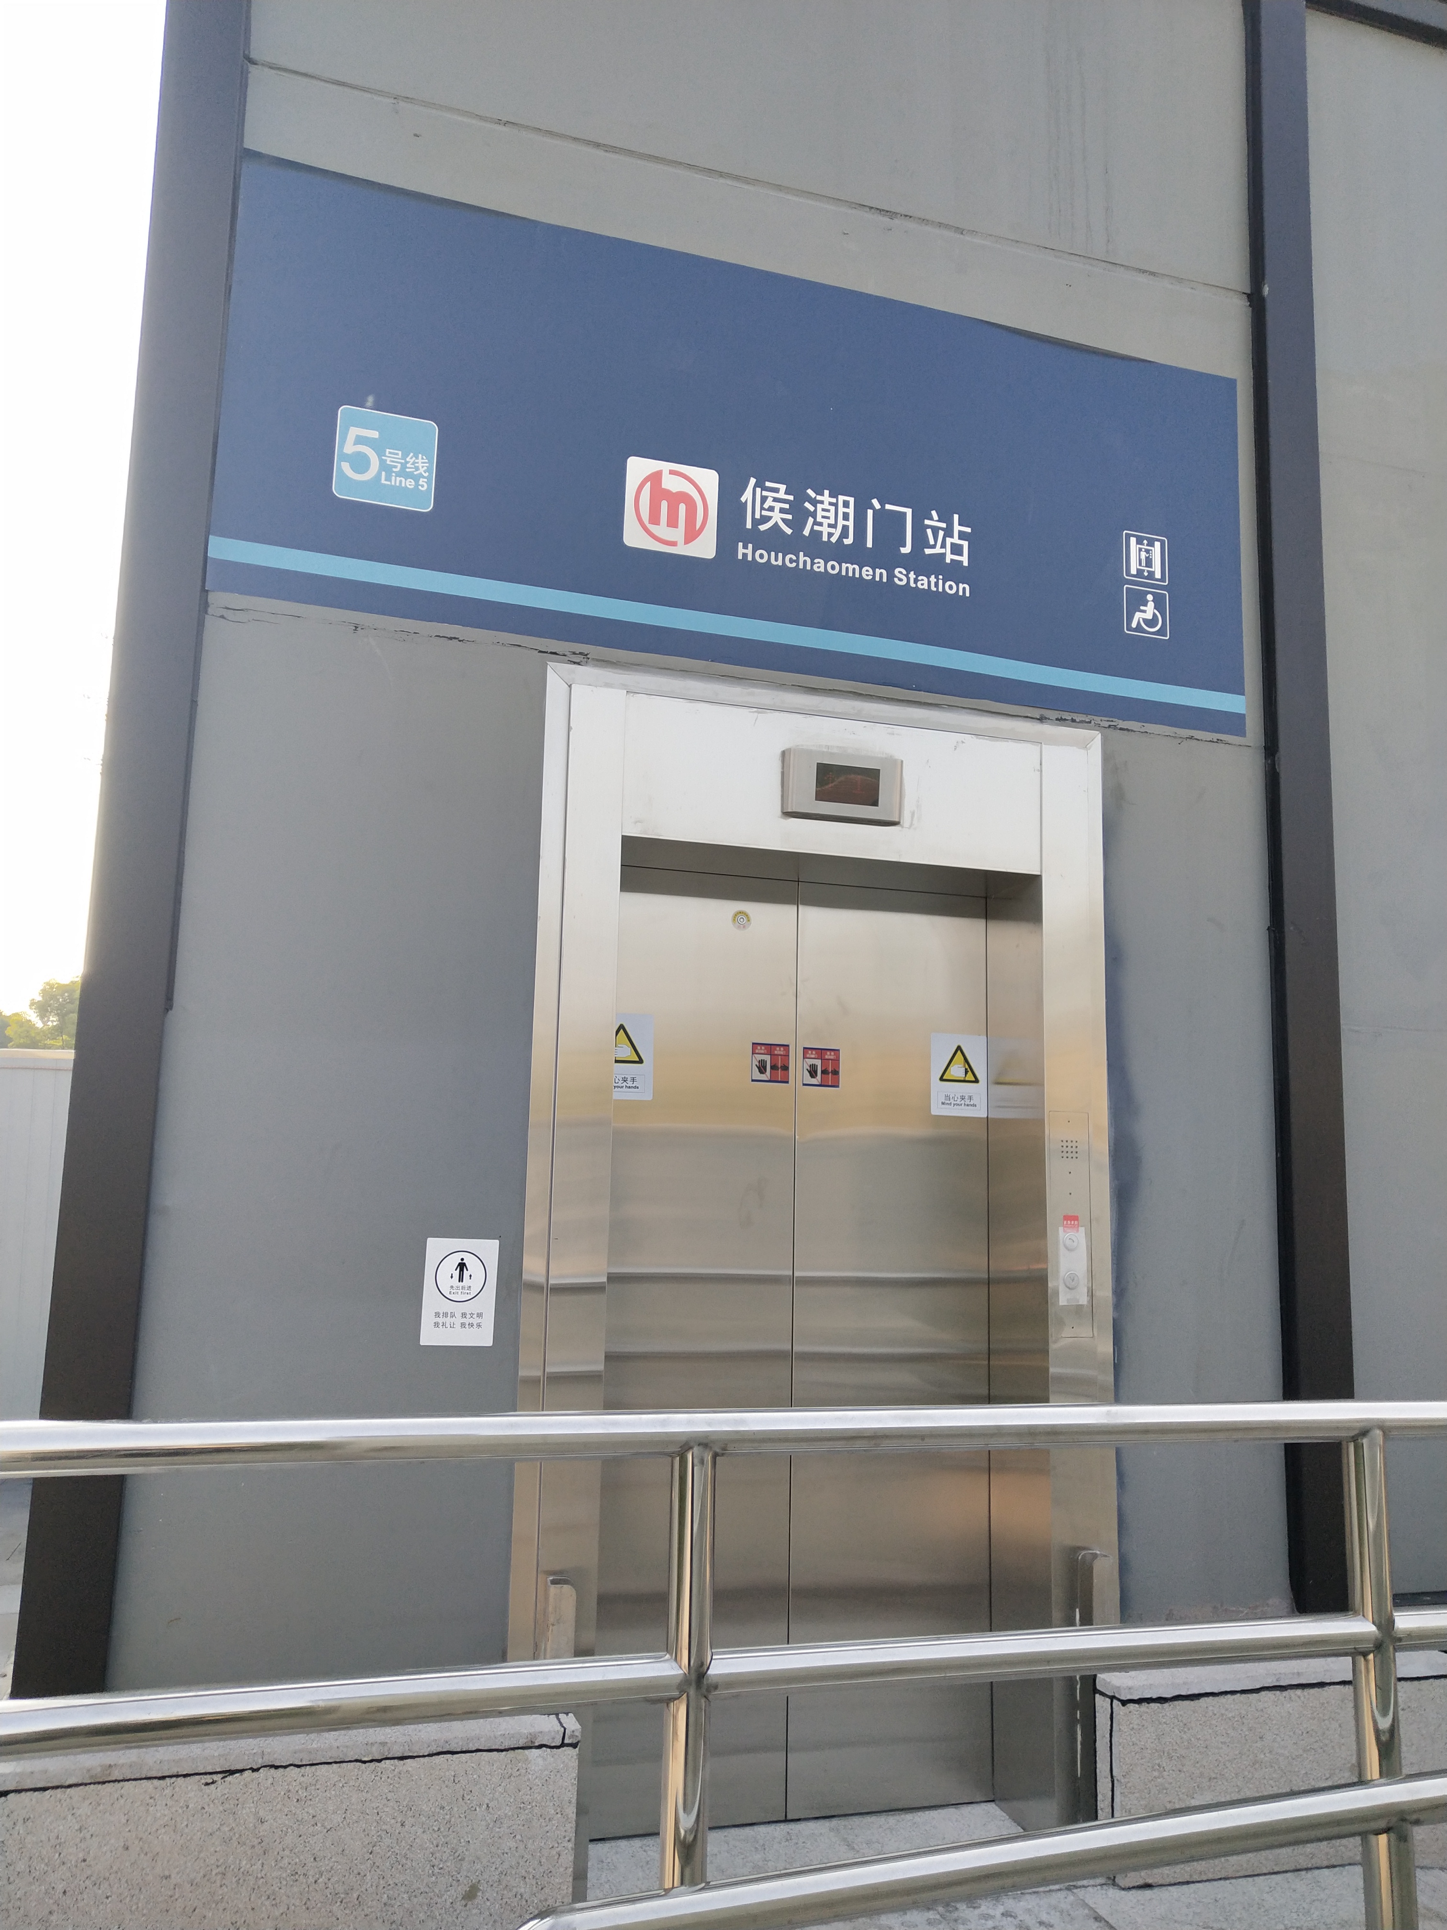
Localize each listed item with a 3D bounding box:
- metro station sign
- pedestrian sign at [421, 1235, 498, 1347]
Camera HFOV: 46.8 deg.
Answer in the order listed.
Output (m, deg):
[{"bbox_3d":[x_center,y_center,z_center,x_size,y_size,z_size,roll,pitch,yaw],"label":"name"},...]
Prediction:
[{"bbox_3d":[0.149,-1.152,3.881,2.510,0.980,0.030,5,-10,-19],"label":"metro station sign"},{"bbox_3d":[-0.525,0.656,3.349,0.145,0.210,0.010,5,-10,-19],"label":"pedestrian sign"}]

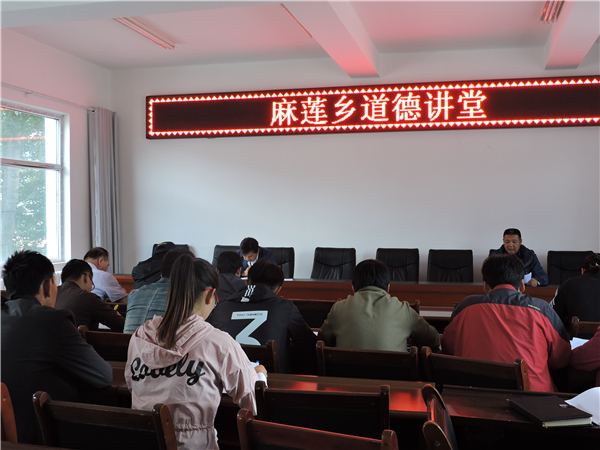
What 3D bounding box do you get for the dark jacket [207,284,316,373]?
[{"bbox_3d":[-0.196,0.604,3.441,0.550,0.620,0.460,0,1,9],"label":"dark jacket"}]

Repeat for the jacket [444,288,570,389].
[{"bbox_3d":[0.894,0.581,3.029,0.570,0.630,0.480,0,1,15],"label":"jacket"}]

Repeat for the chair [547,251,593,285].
[{"bbox_3d":[2.825,0.812,7.214,0.570,1.060,0.620,0,1,14],"label":"chair"}]

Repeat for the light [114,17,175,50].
[{"bbox_3d":[-1.602,-2.018,7.303,0.140,0.070,1.230,0,1,14],"label":"light"}]

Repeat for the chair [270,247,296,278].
[{"bbox_3d":[-0.367,0.803,7.836,0.570,1.060,0.620,0,1,14],"label":"chair"}]

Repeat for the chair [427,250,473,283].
[{"bbox_3d":[1.552,0.808,7.176,0.570,1.060,0.620,0,1,14],"label":"chair"}]

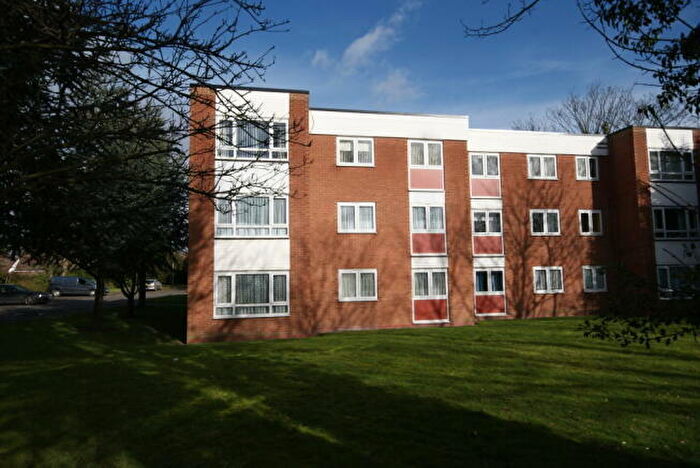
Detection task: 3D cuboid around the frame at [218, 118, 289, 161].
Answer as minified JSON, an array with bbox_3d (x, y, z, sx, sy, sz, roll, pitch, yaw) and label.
[{"bbox_3d":[-3.296,-3.180,14.479,2.402,1.390,0.100,0,-5,-10],"label":"frame"}]

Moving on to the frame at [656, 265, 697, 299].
[{"bbox_3d":[14.756,2.132,19.053,2.338,1.461,0.100,0,-5,-9],"label":"frame"}]

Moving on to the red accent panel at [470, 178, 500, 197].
[{"bbox_3d":[6.107,-2.092,19.265,1.422,0.797,0.080,0,-5,-10],"label":"red accent panel"}]

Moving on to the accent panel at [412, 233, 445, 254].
[{"bbox_3d":[3.173,0.385,17.104,1.419,0.829,0.060,0,-5,-9],"label":"accent panel"}]

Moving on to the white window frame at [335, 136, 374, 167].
[{"bbox_3d":[0.216,-3.182,16.661,1.477,1.158,0.100,0,-5,-10],"label":"white window frame"}]

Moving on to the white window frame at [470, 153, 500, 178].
[{"bbox_3d":[6.089,-3.094,19.353,1.452,1.172,0.100,0,-5,-10],"label":"white window frame"}]

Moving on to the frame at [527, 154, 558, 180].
[{"bbox_3d":[9.022,-3.107,20.047,1.474,1.175,0.100,0,-5,-9],"label":"frame"}]

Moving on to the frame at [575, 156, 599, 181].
[{"bbox_3d":[11.349,-3.113,20.426,1.186,1.175,0.100,0,-5,-9],"label":"frame"}]

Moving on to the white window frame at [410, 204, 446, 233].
[{"bbox_3d":[3.117,-0.629,17.095,1.471,1.172,0.100,0,-5,-10],"label":"white window frame"}]

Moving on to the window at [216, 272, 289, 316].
[{"bbox_3d":[-3.195,1.995,14.087,2.436,1.491,0.100,0,-5,-9],"label":"window"}]

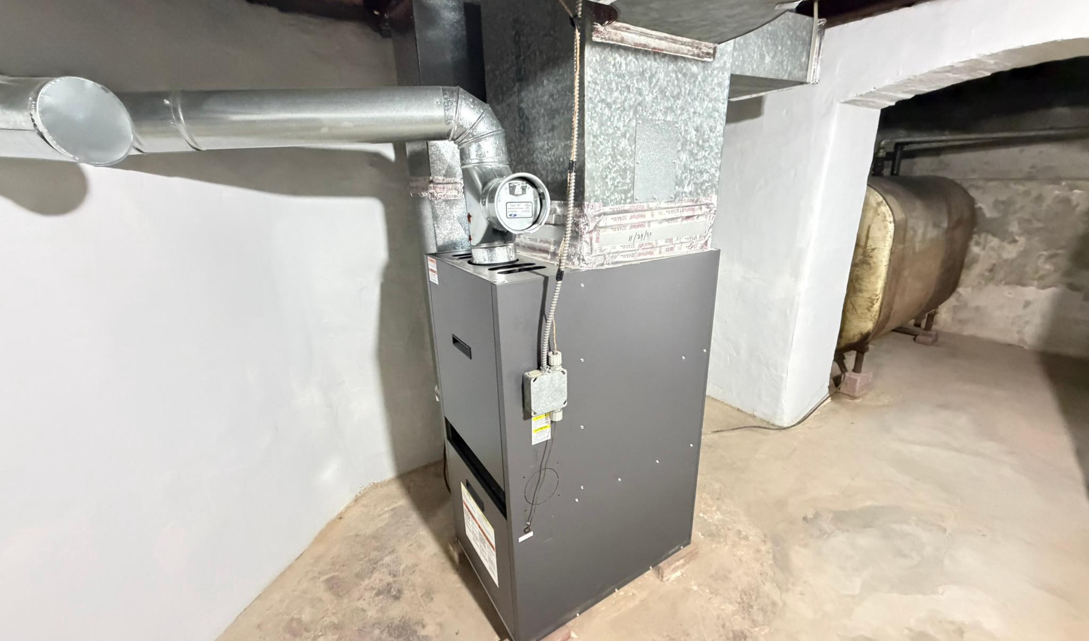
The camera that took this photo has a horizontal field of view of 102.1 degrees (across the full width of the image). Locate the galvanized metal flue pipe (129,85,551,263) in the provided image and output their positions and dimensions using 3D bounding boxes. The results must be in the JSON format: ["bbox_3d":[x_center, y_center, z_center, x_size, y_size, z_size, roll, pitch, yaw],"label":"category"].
[{"bbox_3d":[-0.505,-0.349,1.100,0.996,0.466,0.217,-6,18,-12],"label":"galvanized metal flue pipe"}]

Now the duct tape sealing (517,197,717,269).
[{"bbox_3d":[0.172,-0.318,1.437,0.494,0.165,0.513,-12,21,-29],"label":"duct tape sealing"}]

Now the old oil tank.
[{"bbox_3d":[2.386,-0.464,3.194,1.509,1.111,0.682,-13,21,-32],"label":"old oil tank"}]

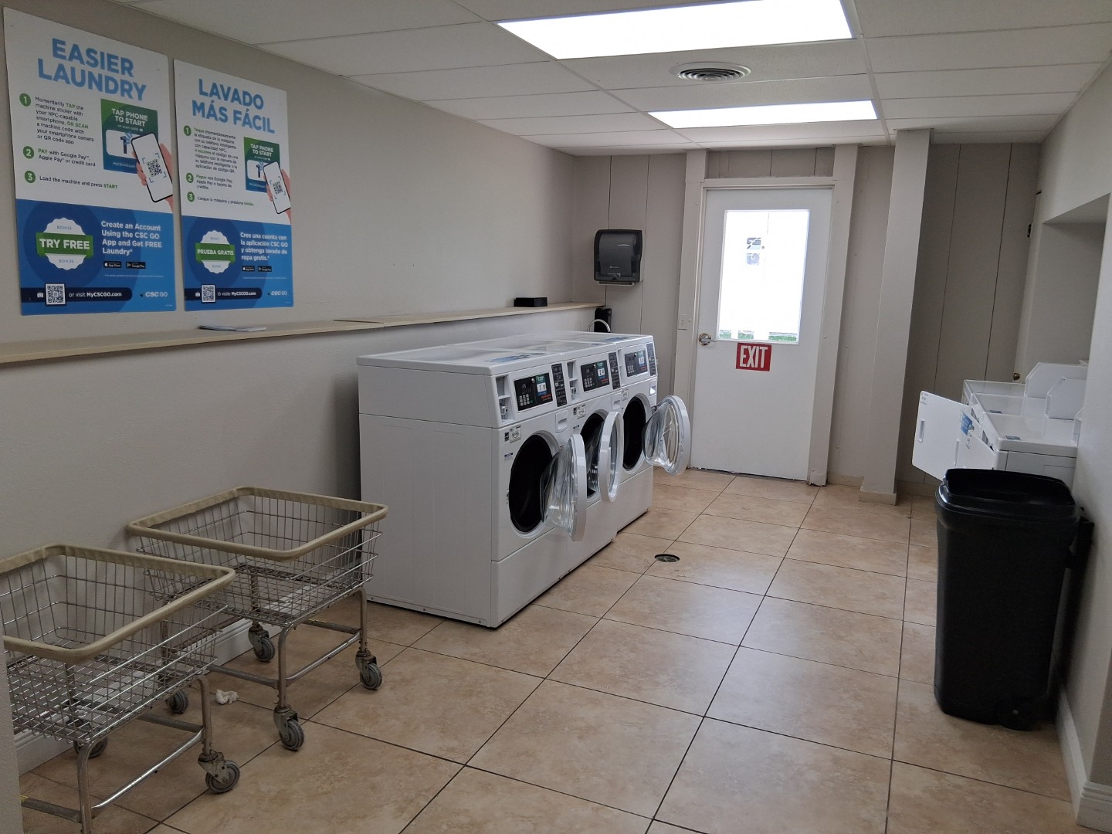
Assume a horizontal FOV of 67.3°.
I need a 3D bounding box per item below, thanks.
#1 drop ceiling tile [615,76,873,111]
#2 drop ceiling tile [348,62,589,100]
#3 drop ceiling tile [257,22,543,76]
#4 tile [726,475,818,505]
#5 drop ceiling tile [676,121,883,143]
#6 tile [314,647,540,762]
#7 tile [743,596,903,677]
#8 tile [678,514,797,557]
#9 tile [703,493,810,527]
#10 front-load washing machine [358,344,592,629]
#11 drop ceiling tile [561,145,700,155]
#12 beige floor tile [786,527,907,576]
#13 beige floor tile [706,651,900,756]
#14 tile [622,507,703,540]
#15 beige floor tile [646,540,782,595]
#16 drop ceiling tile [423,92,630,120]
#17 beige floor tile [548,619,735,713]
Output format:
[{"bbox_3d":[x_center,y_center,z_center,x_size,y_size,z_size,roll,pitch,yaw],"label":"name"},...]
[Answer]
[{"bbox_3d":[0.908,-1.579,4.072,1.210,0.016,0.600,6,11,23],"label":"drop ceiling tile"},{"bbox_3d":[-0.372,-1.615,4.029,1.064,0.016,0.600,6,11,23],"label":"drop ceiling tile"},{"bbox_3d":[-0.615,-1.522,3.478,1.064,0.016,0.600,6,11,23],"label":"drop ceiling tile"},{"bbox_3d":[1.546,0.509,5.920,0.592,0.010,0.592,6,11,23],"label":"tile"},{"bbox_3d":[1.384,-1.769,5.179,1.200,0.016,0.600,6,11,23],"label":"drop ceiling tile"},{"bbox_3d":[-0.431,0.995,2.937,0.594,0.010,0.594,6,11,23],"label":"tile"},{"bbox_3d":[1.161,0.939,3.604,0.603,0.010,0.603,6,11,23],"label":"tile"},{"bbox_3d":[1.089,0.697,4.932,0.603,0.010,0.603,6,11,23],"label":"tile"},{"bbox_3d":[1.307,0.598,5.382,0.592,0.010,0.592,6,11,23],"label":"tile"},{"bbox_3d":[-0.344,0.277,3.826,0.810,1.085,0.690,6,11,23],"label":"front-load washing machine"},{"bbox_3d":[0.565,-1.970,6.149,1.064,0.016,0.422,6,11,23],"label":"drop ceiling tile"},{"bbox_3d":[1.621,0.742,4.634,0.594,0.010,0.594,6,11,23],"label":"beige floor tile"},{"bbox_3d":[0.899,1.008,2.998,0.592,0.010,0.592,6,11,23],"label":"beige floor tile"},{"bbox_3d":[0.524,0.633,5.076,0.592,0.010,0.592,6,11,23],"label":"tile"},{"bbox_3d":[0.834,0.777,4.326,0.594,0.010,0.594,6,11,23],"label":"beige floor tile"},{"bbox_3d":[-0.135,-1.702,4.564,1.057,0.016,0.605,6,11,23],"label":"drop ceiling tile"},{"bbox_3d":[0.354,0.954,3.230,0.592,0.010,0.592,6,11,23],"label":"beige floor tile"}]

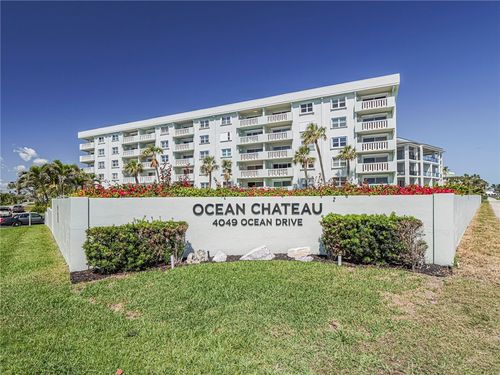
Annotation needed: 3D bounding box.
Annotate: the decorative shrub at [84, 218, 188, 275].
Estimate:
[{"bbox_3d":[-2.800,1.419,6.642,2.265,0.987,0.850,1,-3,-25],"label":"decorative shrub"}]

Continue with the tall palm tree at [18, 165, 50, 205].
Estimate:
[{"bbox_3d":[-35.821,0.469,43.073,4.600,8.212,4.600,-1,-2,0],"label":"tall palm tree"}]

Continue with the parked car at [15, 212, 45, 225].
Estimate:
[{"bbox_3d":[-23.481,3.412,28.079,4.700,1.460,1.820,2,-3,-40],"label":"parked car"}]

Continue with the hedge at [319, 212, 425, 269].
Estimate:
[{"bbox_3d":[3.064,1.288,6.708,2.278,1.149,0.850,-2,-3,24],"label":"hedge"}]

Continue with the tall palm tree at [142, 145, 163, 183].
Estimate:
[{"bbox_3d":[-16.016,-2.193,43.681,3.400,9.827,3.400,-1,-2,0],"label":"tall palm tree"}]

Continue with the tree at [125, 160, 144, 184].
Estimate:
[{"bbox_3d":[-19.403,-0.855,44.126,3.200,7.253,3.200,-1,-2,0],"label":"tree"}]

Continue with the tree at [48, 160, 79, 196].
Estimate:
[{"bbox_3d":[-31.581,-0.009,44.094,4.400,8.778,4.400,-1,-2,0],"label":"tree"}]

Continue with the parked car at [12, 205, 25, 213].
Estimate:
[{"bbox_3d":[-49.844,4.828,55.915,1.880,1.660,4.600,2,-3,-41],"label":"parked car"}]

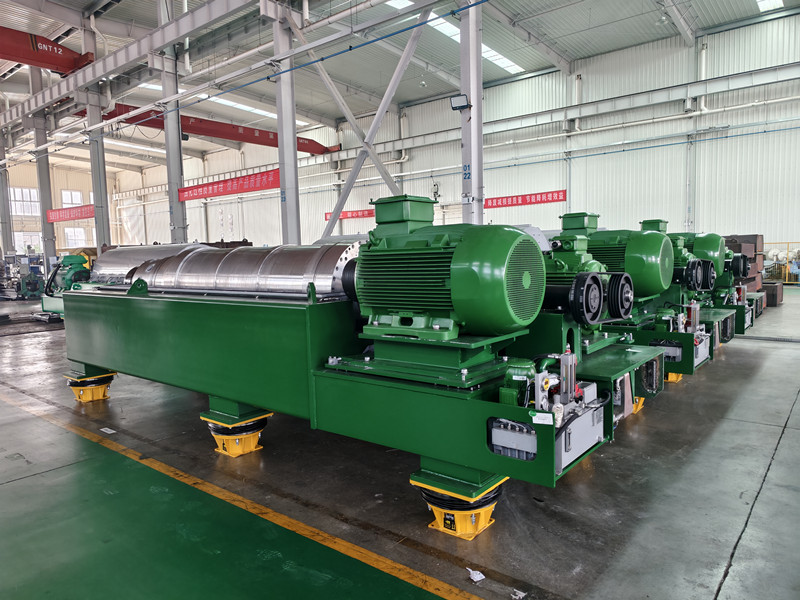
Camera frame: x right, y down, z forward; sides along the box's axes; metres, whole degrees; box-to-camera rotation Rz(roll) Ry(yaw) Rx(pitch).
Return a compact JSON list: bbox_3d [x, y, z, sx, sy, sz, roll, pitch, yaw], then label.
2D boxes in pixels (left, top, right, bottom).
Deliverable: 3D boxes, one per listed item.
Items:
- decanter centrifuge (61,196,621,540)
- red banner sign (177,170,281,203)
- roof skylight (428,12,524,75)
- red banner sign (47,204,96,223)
[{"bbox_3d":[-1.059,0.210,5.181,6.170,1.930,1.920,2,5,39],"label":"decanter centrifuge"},{"bbox_3d":[-7.131,-4.544,21.625,6.800,0.680,0.060,2,5,38],"label":"red banner sign"},{"bbox_3d":[4.856,-15.222,32.177,1.050,0.120,10.210,2,3,38],"label":"roof skylight"},{"bbox_3d":[-18.697,-4.866,30.077,6.600,0.680,0.060,2,5,38],"label":"red banner sign"}]

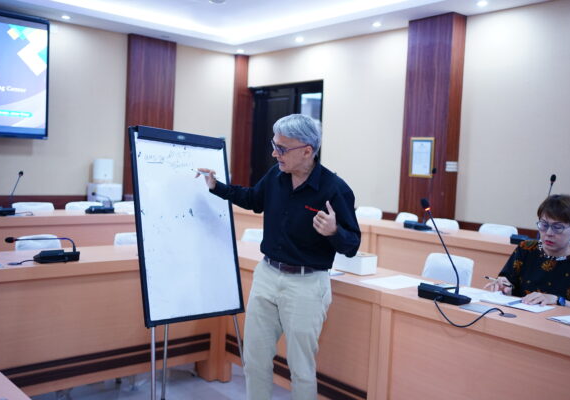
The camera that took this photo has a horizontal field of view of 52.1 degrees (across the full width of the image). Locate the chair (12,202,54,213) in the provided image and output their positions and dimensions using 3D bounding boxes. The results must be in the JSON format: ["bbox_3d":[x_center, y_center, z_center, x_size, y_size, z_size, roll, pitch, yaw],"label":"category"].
[{"bbox_3d":[-2.037,0.452,4.867,0.450,0.820,0.500,-1,5,-41],"label":"chair"}]

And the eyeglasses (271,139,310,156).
[{"bbox_3d":[0.036,-0.238,2.559,0.140,0.045,0.140,-16,29,-27],"label":"eyeglasses"}]

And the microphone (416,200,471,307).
[{"bbox_3d":[0.695,0.221,2.595,0.150,0.435,0.270,-1,5,-41],"label":"microphone"}]

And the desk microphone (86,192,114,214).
[{"bbox_3d":[-1.499,0.024,4.736,0.235,0.160,0.135,-1,5,-40],"label":"desk microphone"}]

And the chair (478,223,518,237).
[{"bbox_3d":[1.556,0.631,4.612,0.500,0.820,0.450,-1,5,-40],"label":"chair"}]

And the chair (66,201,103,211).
[{"bbox_3d":[-1.696,0.448,5.160,0.450,0.820,0.500,-1,5,-41],"label":"chair"}]

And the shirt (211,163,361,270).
[{"bbox_3d":[-0.002,0.069,2.610,0.700,0.470,0.320,4,4,27],"label":"shirt"}]

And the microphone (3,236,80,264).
[{"bbox_3d":[-1.269,0.257,3.048,0.375,0.125,0.140,-1,5,-40],"label":"microphone"}]

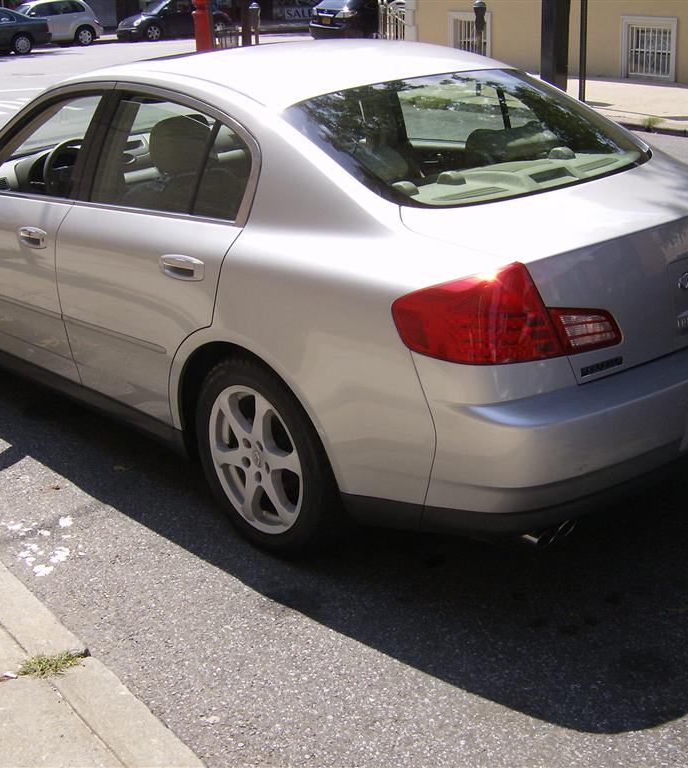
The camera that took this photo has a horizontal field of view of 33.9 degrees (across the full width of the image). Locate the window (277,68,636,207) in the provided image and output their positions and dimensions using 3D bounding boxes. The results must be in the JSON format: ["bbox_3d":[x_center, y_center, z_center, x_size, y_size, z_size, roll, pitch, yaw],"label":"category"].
[{"bbox_3d":[0.441,-0.788,3.529,1.160,0.085,0.680,-19,50,-38],"label":"window"}]

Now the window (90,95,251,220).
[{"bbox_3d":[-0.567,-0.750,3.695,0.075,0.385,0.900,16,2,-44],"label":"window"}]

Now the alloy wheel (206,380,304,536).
[{"bbox_3d":[-0.214,0.212,3.494,0.170,0.470,0.470,-19,25,-38],"label":"alloy wheel"}]

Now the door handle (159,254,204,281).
[{"bbox_3d":[-0.486,-0.357,3.458,0.055,0.080,0.235,-19,25,-38],"label":"door handle"}]

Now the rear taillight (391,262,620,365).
[{"bbox_3d":[0.424,-0.190,2.863,0.525,0.250,0.330,-19,25,-38],"label":"rear taillight"}]

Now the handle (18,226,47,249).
[{"bbox_3d":[-1.144,-0.546,4.188,0.055,0.078,0.230,-19,25,-38],"label":"handle"}]

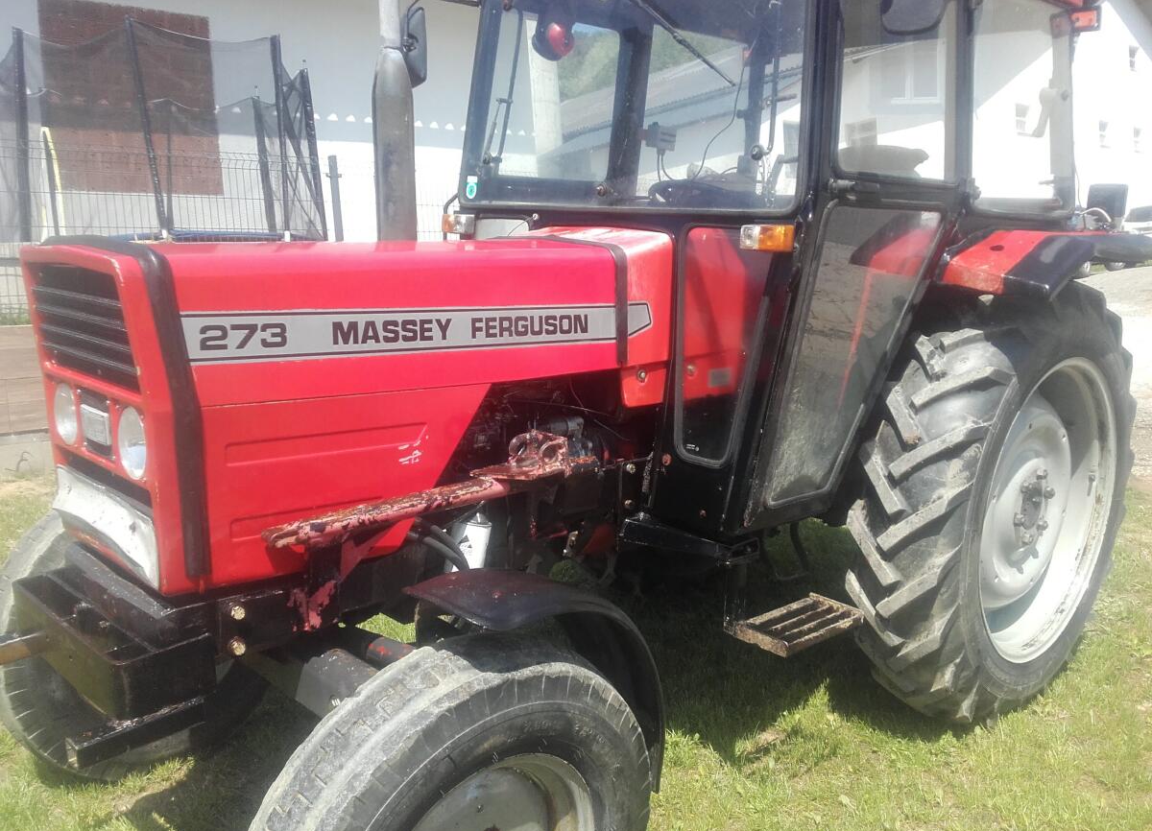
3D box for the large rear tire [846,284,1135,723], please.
[{"bbox_3d":[1.395,0.283,3.350,1.437,1.437,0.285,-8,14,-42],"label":"large rear tire"}]

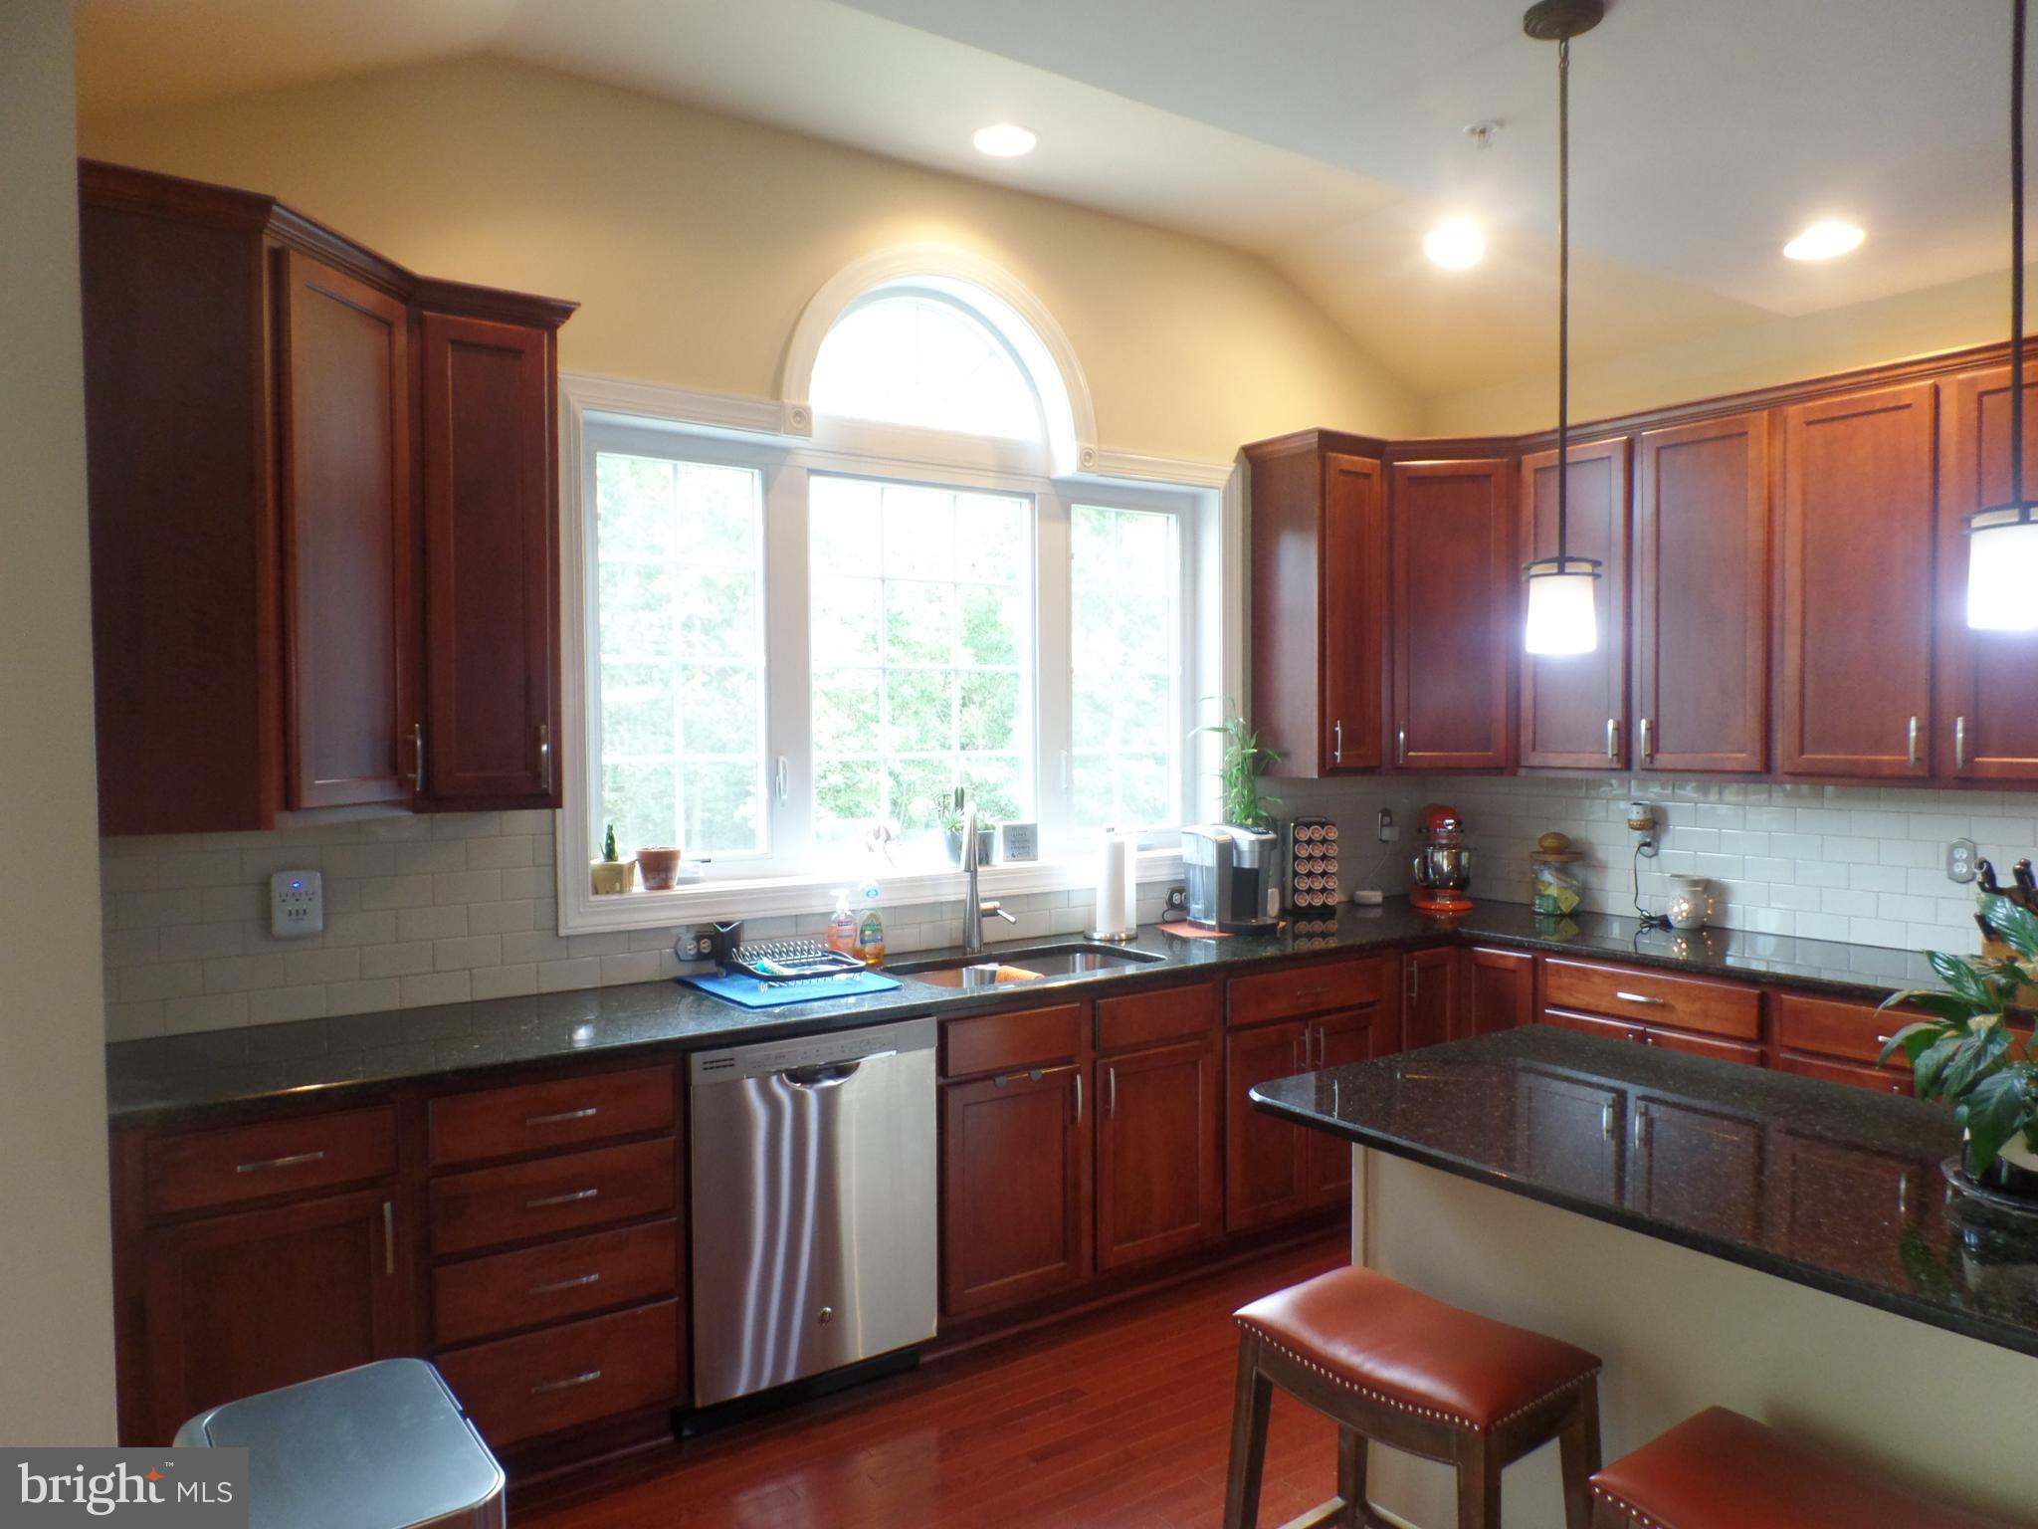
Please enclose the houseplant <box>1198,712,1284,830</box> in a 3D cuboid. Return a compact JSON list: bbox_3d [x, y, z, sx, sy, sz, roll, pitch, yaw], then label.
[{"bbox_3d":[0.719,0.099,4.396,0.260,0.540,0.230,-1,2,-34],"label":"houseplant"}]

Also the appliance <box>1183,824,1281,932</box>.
[{"bbox_3d":[0.674,0.354,4.294,0.220,0.327,0.300,-1,2,-35],"label":"appliance"}]

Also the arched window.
[{"bbox_3d":[-0.263,-1.202,4.007,0.830,0.410,0.070,-1,2,-34],"label":"arched window"}]

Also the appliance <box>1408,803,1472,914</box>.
[{"bbox_3d":[1.500,0.320,4.840,0.220,0.360,0.330,0,2,9],"label":"appliance"}]

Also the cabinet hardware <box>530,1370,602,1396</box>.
[{"bbox_3d":[-0.916,1.240,2.730,0.142,0.014,0.032,-1,2,-34],"label":"cabinet hardware"}]

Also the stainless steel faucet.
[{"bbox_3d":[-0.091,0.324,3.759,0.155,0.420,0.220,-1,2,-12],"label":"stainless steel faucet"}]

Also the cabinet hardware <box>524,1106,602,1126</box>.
[{"bbox_3d":[-0.903,0.693,2.675,0.139,0.013,0.034,-1,2,-35],"label":"cabinet hardware"}]

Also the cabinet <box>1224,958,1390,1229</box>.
[{"bbox_3d":[0.673,0.939,4.163,0.692,0.750,0.602,-1,2,-35],"label":"cabinet"}]

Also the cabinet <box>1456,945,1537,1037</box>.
[{"bbox_3d":[1.637,0.926,4.279,0.420,0.720,0.300,-1,2,-34],"label":"cabinet"}]

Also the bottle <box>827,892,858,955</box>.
[{"bbox_3d":[-0.477,0.436,3.637,0.076,0.198,0.052,-1,2,-16],"label":"bottle"}]

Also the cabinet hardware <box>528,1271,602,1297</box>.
[{"bbox_3d":[-0.901,1.027,2.684,0.140,0.013,0.034,-1,2,-35],"label":"cabinet hardware"}]

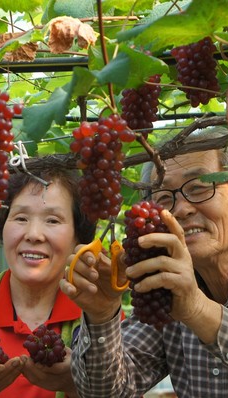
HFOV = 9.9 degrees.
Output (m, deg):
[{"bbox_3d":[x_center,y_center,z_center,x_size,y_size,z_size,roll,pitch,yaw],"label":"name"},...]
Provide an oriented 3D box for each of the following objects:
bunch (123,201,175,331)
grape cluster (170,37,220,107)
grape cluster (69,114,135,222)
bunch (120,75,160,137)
[{"bbox_3d":[0.048,0.094,1.860,0.072,0.182,0.068,0,-7,0],"label":"bunch"},{"bbox_3d":[0.155,-0.246,2.500,0.095,0.143,0.085,0,-7,0],"label":"grape cluster"},{"bbox_3d":[-0.018,-0.045,1.930,0.095,0.159,0.082,0,-7,0],"label":"grape cluster"},{"bbox_3d":[0.046,-0.165,2.300,0.070,0.112,0.066,0,-7,0],"label":"bunch"}]

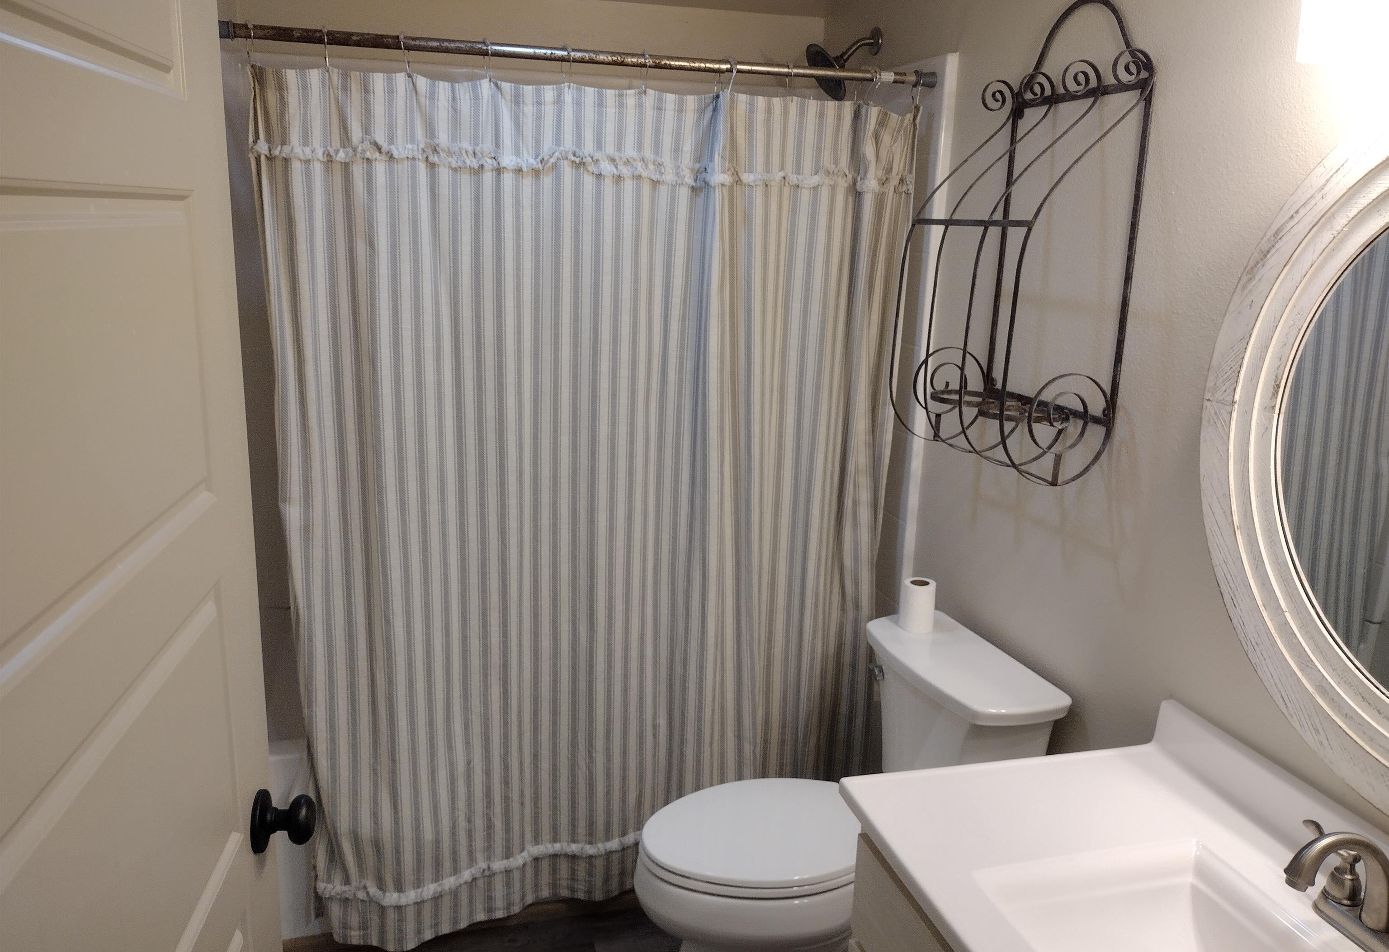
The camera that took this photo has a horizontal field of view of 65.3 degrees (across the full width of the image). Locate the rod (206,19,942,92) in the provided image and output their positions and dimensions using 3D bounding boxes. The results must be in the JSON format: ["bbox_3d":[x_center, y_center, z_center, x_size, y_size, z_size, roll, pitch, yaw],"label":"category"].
[{"bbox_3d":[-0.187,-0.852,2.208,1.505,0.037,0.037,-2,15,-15],"label":"rod"}]

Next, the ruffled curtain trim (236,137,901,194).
[{"bbox_3d":[-0.174,-0.643,2.244,1.395,0.070,0.080,-2,15,-15],"label":"ruffled curtain trim"}]

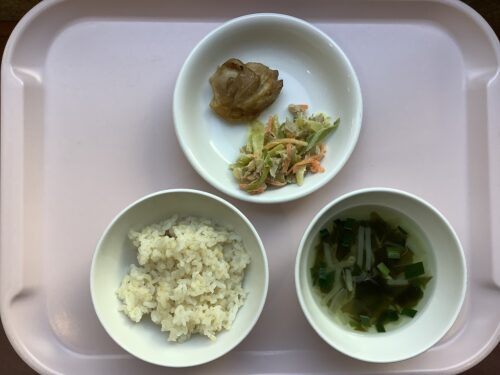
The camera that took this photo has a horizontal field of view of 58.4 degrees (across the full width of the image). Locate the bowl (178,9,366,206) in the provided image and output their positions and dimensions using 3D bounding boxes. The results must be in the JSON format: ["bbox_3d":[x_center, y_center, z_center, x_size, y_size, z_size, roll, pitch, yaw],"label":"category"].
[{"bbox_3d":[0.014,-0.060,0.358,0.143,0.036,0.143,0,88,-1],"label":"bowl"}]

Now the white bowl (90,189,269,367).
[{"bbox_3d":[-0.050,0.065,0.344,0.126,0.056,0.126,0,88,-1],"label":"white bowl"}]

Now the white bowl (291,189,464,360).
[{"bbox_3d":[0.092,0.063,0.344,0.122,0.058,0.122,0,88,-1],"label":"white bowl"}]

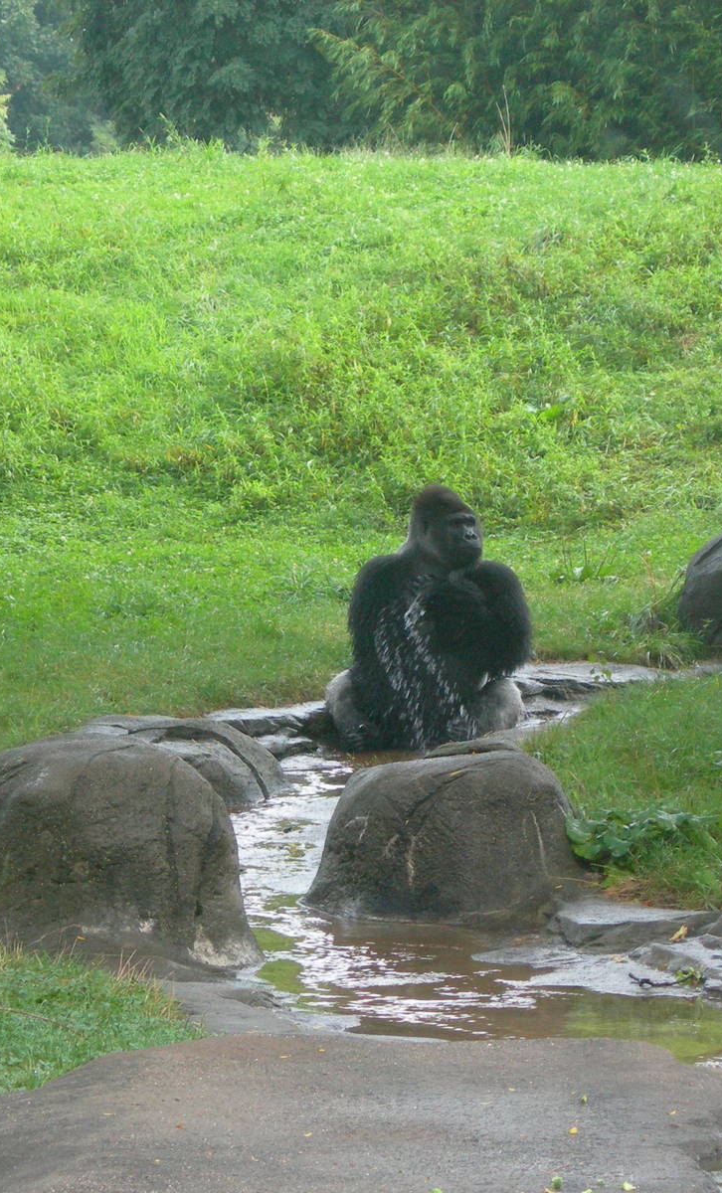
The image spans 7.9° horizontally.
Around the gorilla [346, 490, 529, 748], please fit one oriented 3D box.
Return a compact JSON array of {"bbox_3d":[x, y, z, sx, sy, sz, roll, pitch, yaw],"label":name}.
[{"bbox_3d":[0.284,0.053,21.971,0.830,1.080,0.750,-2,8,-15],"label":"gorilla"}]

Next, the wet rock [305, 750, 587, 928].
[{"bbox_3d":[0.311,0.833,19.152,1.000,0.520,0.850,0,8,0],"label":"wet rock"}]

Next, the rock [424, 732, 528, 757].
[{"bbox_3d":[0.450,0.655,20.491,0.420,0.240,0.400,0,8,0],"label":"rock"}]

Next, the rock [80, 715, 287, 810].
[{"bbox_3d":[-0.656,0.578,19.415,0.760,0.280,0.900,-1,7,-10],"label":"rock"}]

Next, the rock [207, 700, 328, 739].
[{"bbox_3d":[-0.416,0.503,22.035,0.550,0.130,0.500,0,8,0],"label":"rock"}]

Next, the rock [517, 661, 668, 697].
[{"bbox_3d":[1.006,0.371,22.975,0.680,0.130,0.550,0,8,0],"label":"rock"}]

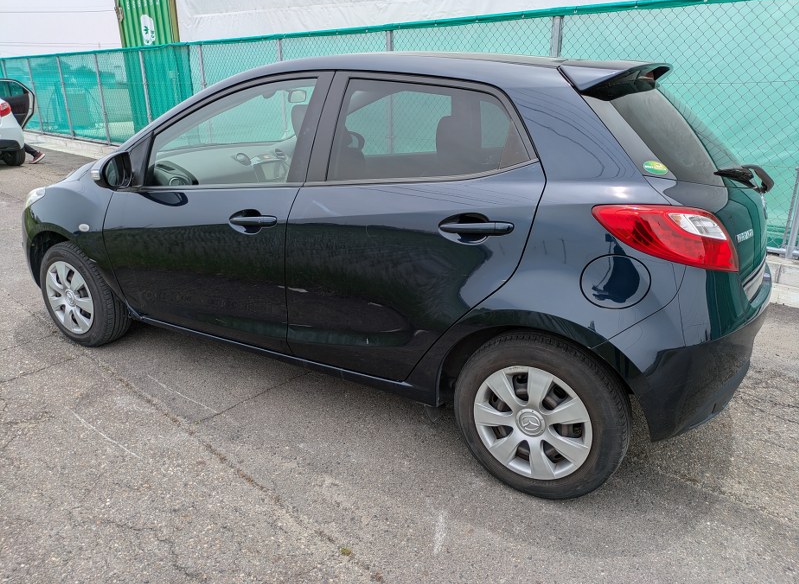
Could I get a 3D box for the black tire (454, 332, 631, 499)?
[{"bbox_3d":[0.450,0.399,1.899,0.583,0.583,0.185,10,21,29],"label":"black tire"}]

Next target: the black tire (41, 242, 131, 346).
[{"bbox_3d":[-1.704,0.011,3.085,0.583,0.583,0.185,10,20,27],"label":"black tire"}]

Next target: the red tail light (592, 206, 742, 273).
[{"bbox_3d":[0.736,-0.151,1.592,0.385,0.175,0.220,10,21,29],"label":"red tail light"}]

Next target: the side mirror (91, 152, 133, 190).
[{"bbox_3d":[-1.236,-0.515,2.477,0.135,0.170,0.190,10,21,29],"label":"side mirror"}]

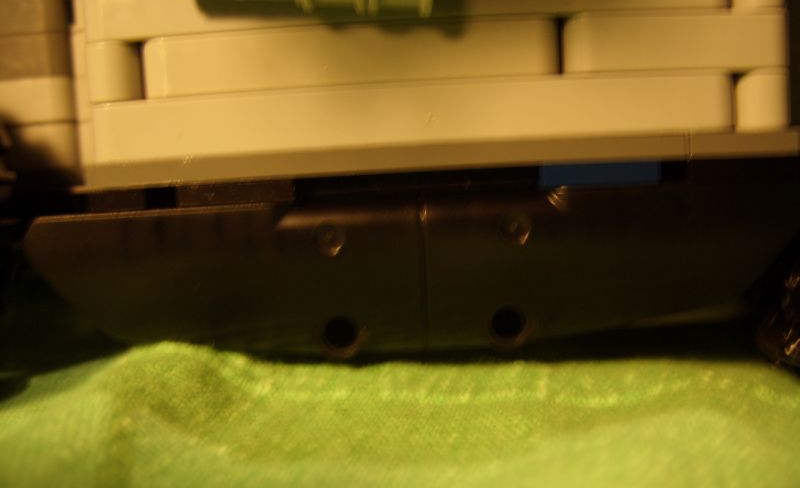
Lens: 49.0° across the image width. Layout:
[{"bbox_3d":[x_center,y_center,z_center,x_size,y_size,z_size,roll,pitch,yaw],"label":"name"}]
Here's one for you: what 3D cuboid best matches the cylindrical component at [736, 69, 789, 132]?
[{"bbox_3d":[0.050,-0.020,0.122,0.007,0.008,0.008,-3,3,-1],"label":"cylindrical component"}]

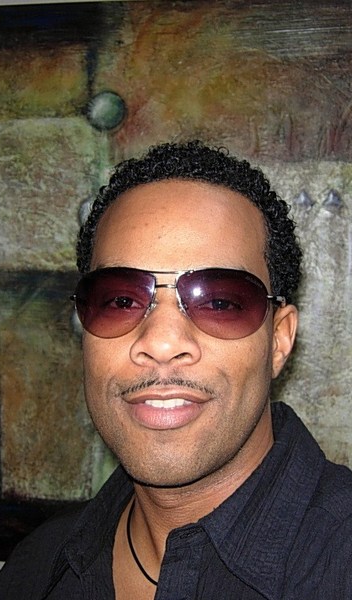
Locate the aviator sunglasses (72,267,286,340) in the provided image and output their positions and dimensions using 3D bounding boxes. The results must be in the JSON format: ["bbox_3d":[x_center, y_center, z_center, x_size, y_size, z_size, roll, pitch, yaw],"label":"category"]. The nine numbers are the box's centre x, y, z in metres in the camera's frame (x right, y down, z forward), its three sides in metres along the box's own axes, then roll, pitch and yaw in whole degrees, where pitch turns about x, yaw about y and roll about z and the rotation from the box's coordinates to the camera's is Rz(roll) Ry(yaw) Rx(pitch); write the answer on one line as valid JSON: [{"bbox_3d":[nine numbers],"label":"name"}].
[{"bbox_3d":[0.005,0.005,0.607,0.138,0.052,0.140,1,-3,9],"label":"aviator sunglasses"}]

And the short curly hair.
[{"bbox_3d":[0.015,-0.039,0.666,0.174,0.172,0.190,1,-3,9],"label":"short curly hair"}]

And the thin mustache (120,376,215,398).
[{"bbox_3d":[-0.006,0.058,0.549,0.064,0.014,0.021,1,-3,9],"label":"thin mustache"}]

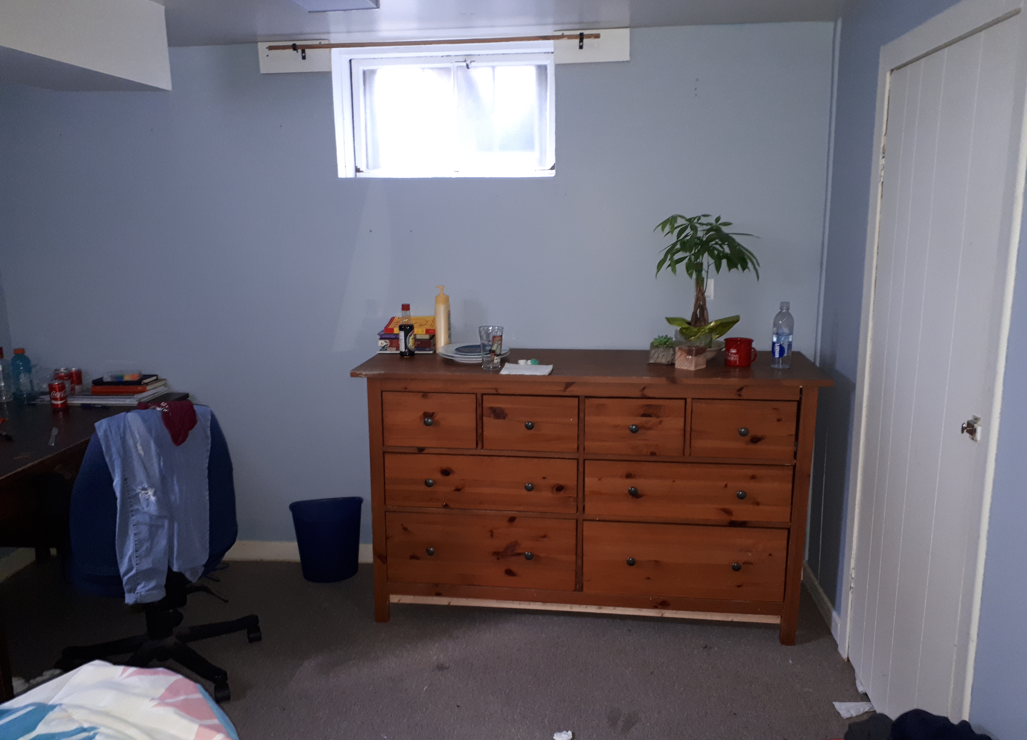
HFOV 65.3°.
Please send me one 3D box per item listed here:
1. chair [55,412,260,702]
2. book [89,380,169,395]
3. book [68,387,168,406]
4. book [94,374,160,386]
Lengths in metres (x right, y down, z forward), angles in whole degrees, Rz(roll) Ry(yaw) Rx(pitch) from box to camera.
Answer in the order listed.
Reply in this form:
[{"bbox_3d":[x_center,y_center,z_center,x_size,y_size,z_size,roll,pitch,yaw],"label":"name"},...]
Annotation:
[{"bbox_3d":[-1.166,0.544,2.589,0.620,0.940,0.630,-7,12,-30],"label":"chair"},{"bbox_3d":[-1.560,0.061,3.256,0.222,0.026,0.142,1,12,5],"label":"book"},{"bbox_3d":[-1.630,0.104,3.288,0.305,0.038,0.220,0,11,5],"label":"book"},{"bbox_3d":[-1.586,0.041,3.281,0.210,0.016,0.140,0,10,3],"label":"book"}]

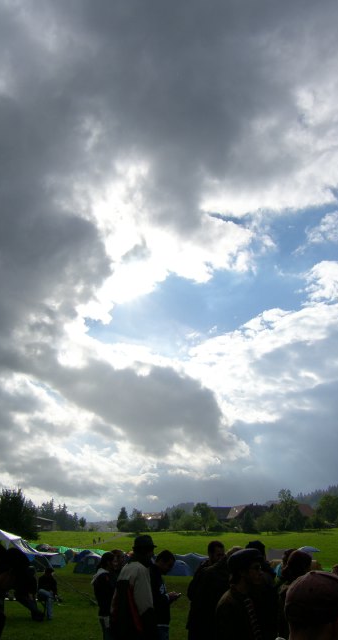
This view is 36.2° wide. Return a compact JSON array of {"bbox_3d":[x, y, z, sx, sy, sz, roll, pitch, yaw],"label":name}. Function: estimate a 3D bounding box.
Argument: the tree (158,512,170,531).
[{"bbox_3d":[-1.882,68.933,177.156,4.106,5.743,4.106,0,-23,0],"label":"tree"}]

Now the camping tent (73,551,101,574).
[{"bbox_3d":[-4.409,14.064,30.096,2.300,1.237,2.200,0,-23,0],"label":"camping tent"}]

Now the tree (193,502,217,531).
[{"bbox_3d":[14.806,79.911,210.000,9.443,11.000,9.443,-1,-23,3],"label":"tree"}]

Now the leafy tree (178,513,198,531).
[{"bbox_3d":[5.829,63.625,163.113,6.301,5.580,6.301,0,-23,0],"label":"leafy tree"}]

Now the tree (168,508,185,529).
[{"bbox_3d":[3.187,84.566,220.000,7.420,8.333,7.420,0,-23,1],"label":"tree"}]

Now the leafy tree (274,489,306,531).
[{"bbox_3d":[50.044,78.699,215.000,12.891,16.395,12.891,-5,-23,11],"label":"leafy tree"}]

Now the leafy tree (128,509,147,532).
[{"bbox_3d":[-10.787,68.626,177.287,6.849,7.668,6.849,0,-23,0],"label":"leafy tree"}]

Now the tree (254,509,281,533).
[{"bbox_3d":[37.102,75.522,195.000,10.230,8.432,10.230,-4,-23,9],"label":"tree"}]

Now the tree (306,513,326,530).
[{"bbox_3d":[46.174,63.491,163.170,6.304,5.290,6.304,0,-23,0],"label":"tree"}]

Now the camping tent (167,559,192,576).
[{"bbox_3d":[0.647,15.806,33.000,1.726,0.902,2.000,0,-23,0],"label":"camping tent"}]

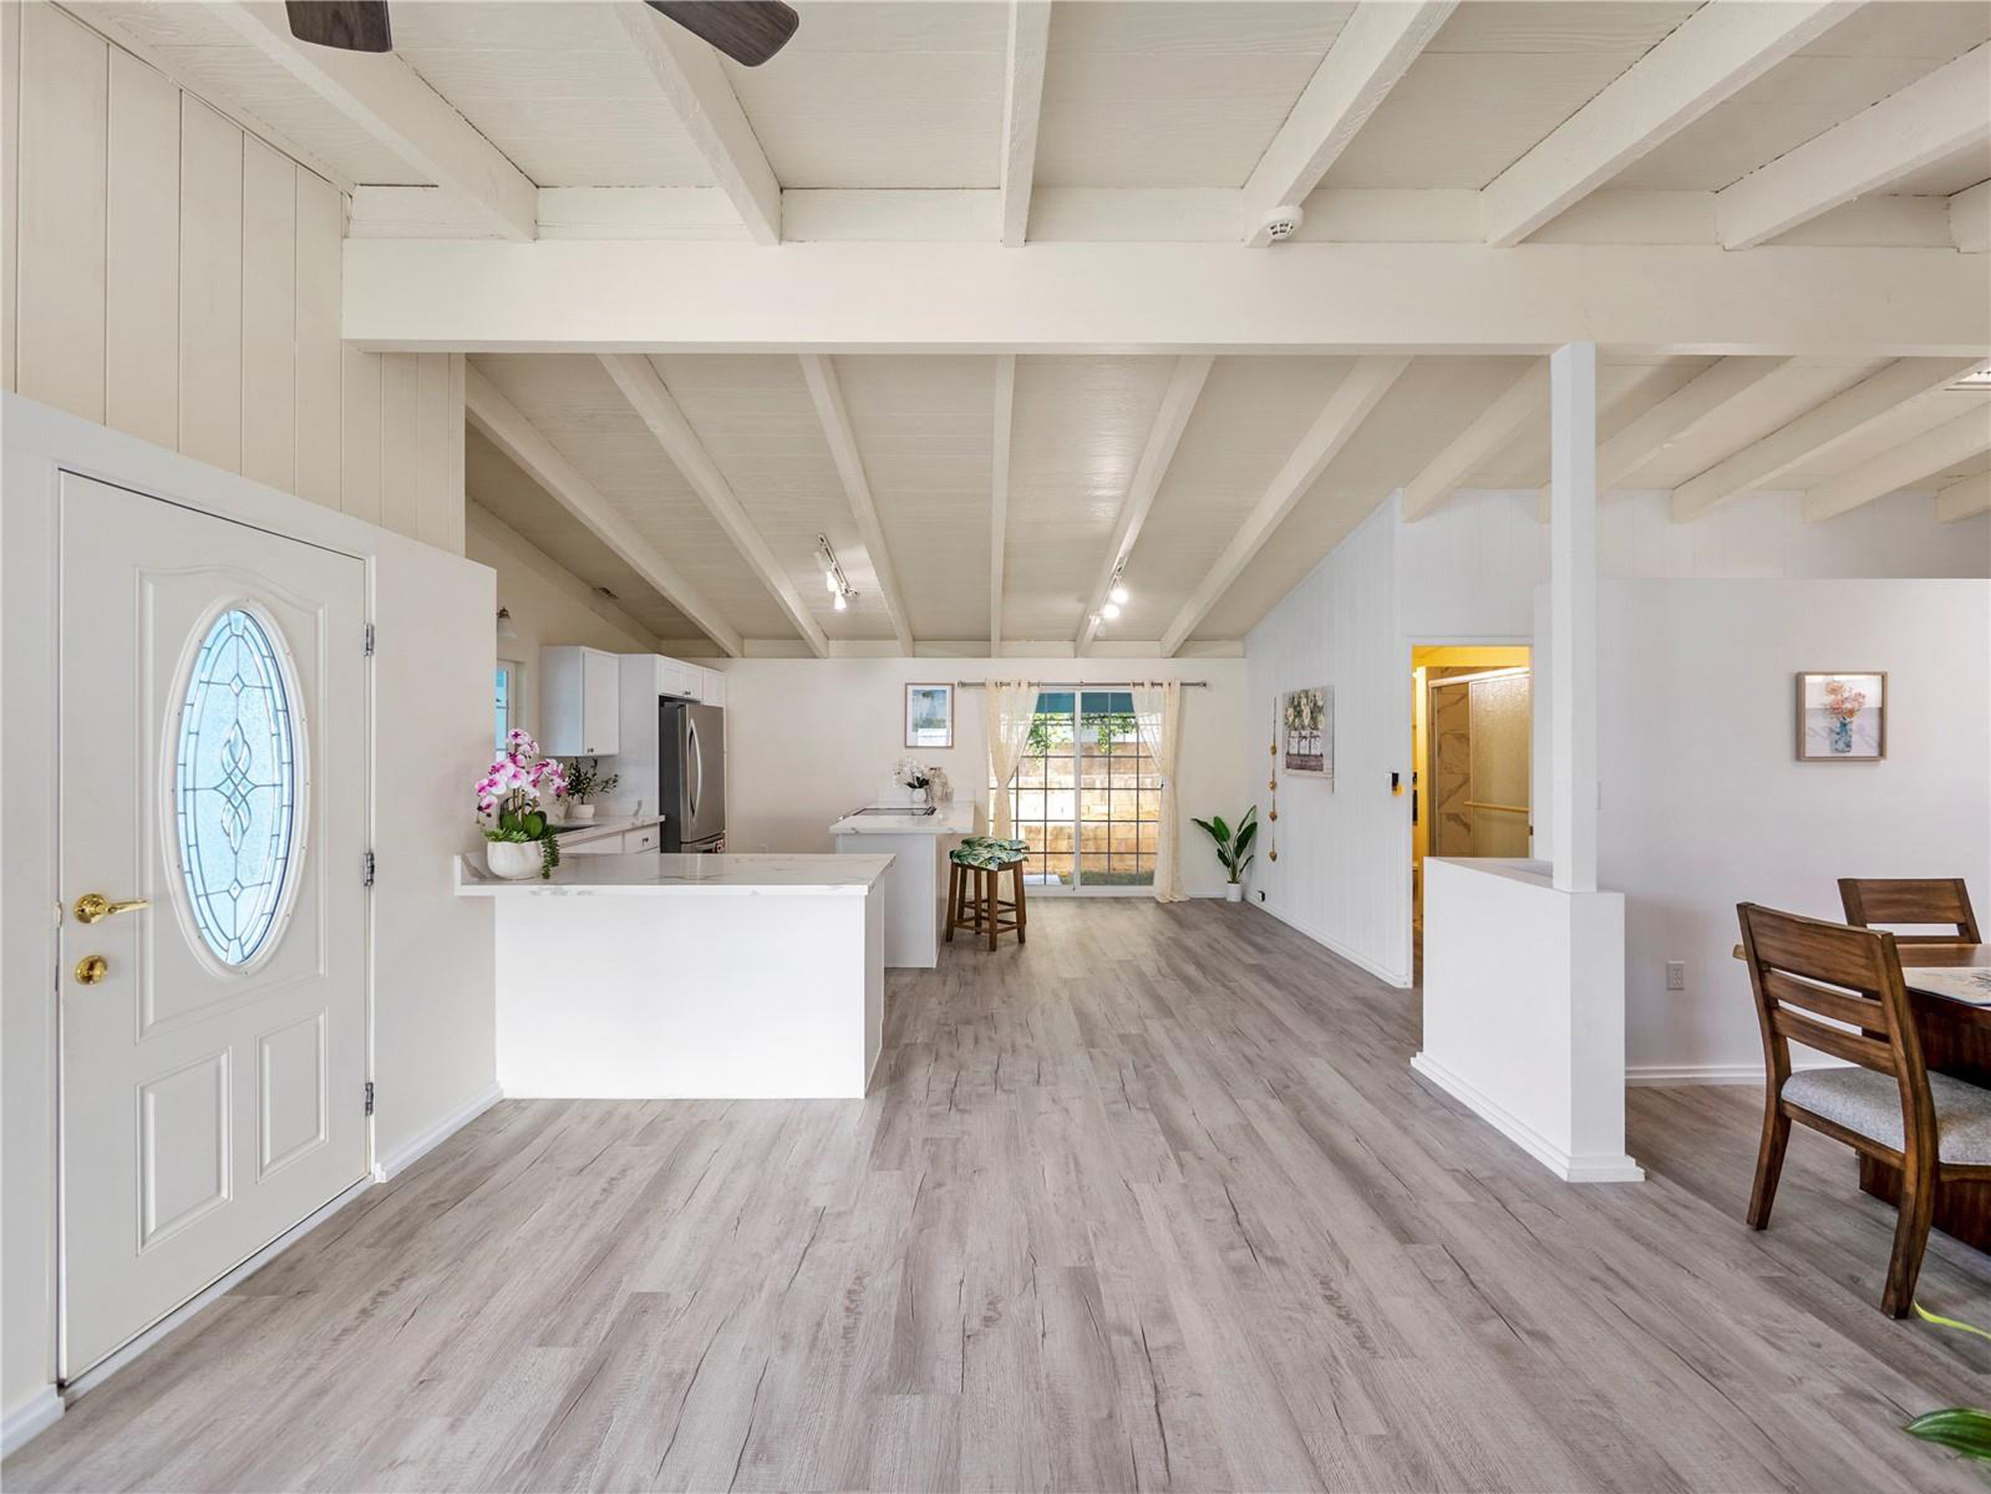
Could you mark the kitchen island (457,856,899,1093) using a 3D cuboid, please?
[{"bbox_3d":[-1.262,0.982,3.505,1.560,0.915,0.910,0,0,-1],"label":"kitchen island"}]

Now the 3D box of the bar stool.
[{"bbox_3d":[-0.066,1.111,6.020,0.465,0.697,0.374,0,0,41],"label":"bar stool"}]

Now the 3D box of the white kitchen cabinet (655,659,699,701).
[{"bbox_3d":[-2.835,-0.535,6.490,0.600,0.305,0.905,0,0,-1],"label":"white kitchen cabinet"}]

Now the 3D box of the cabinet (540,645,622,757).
[{"bbox_3d":[-3.050,-0.320,5.949,0.313,0.773,0.555,0,0,0],"label":"cabinet"}]

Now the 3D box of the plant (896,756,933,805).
[{"bbox_3d":[-0.747,0.306,7.353,0.333,0.465,0.273,0,0,0],"label":"plant"}]

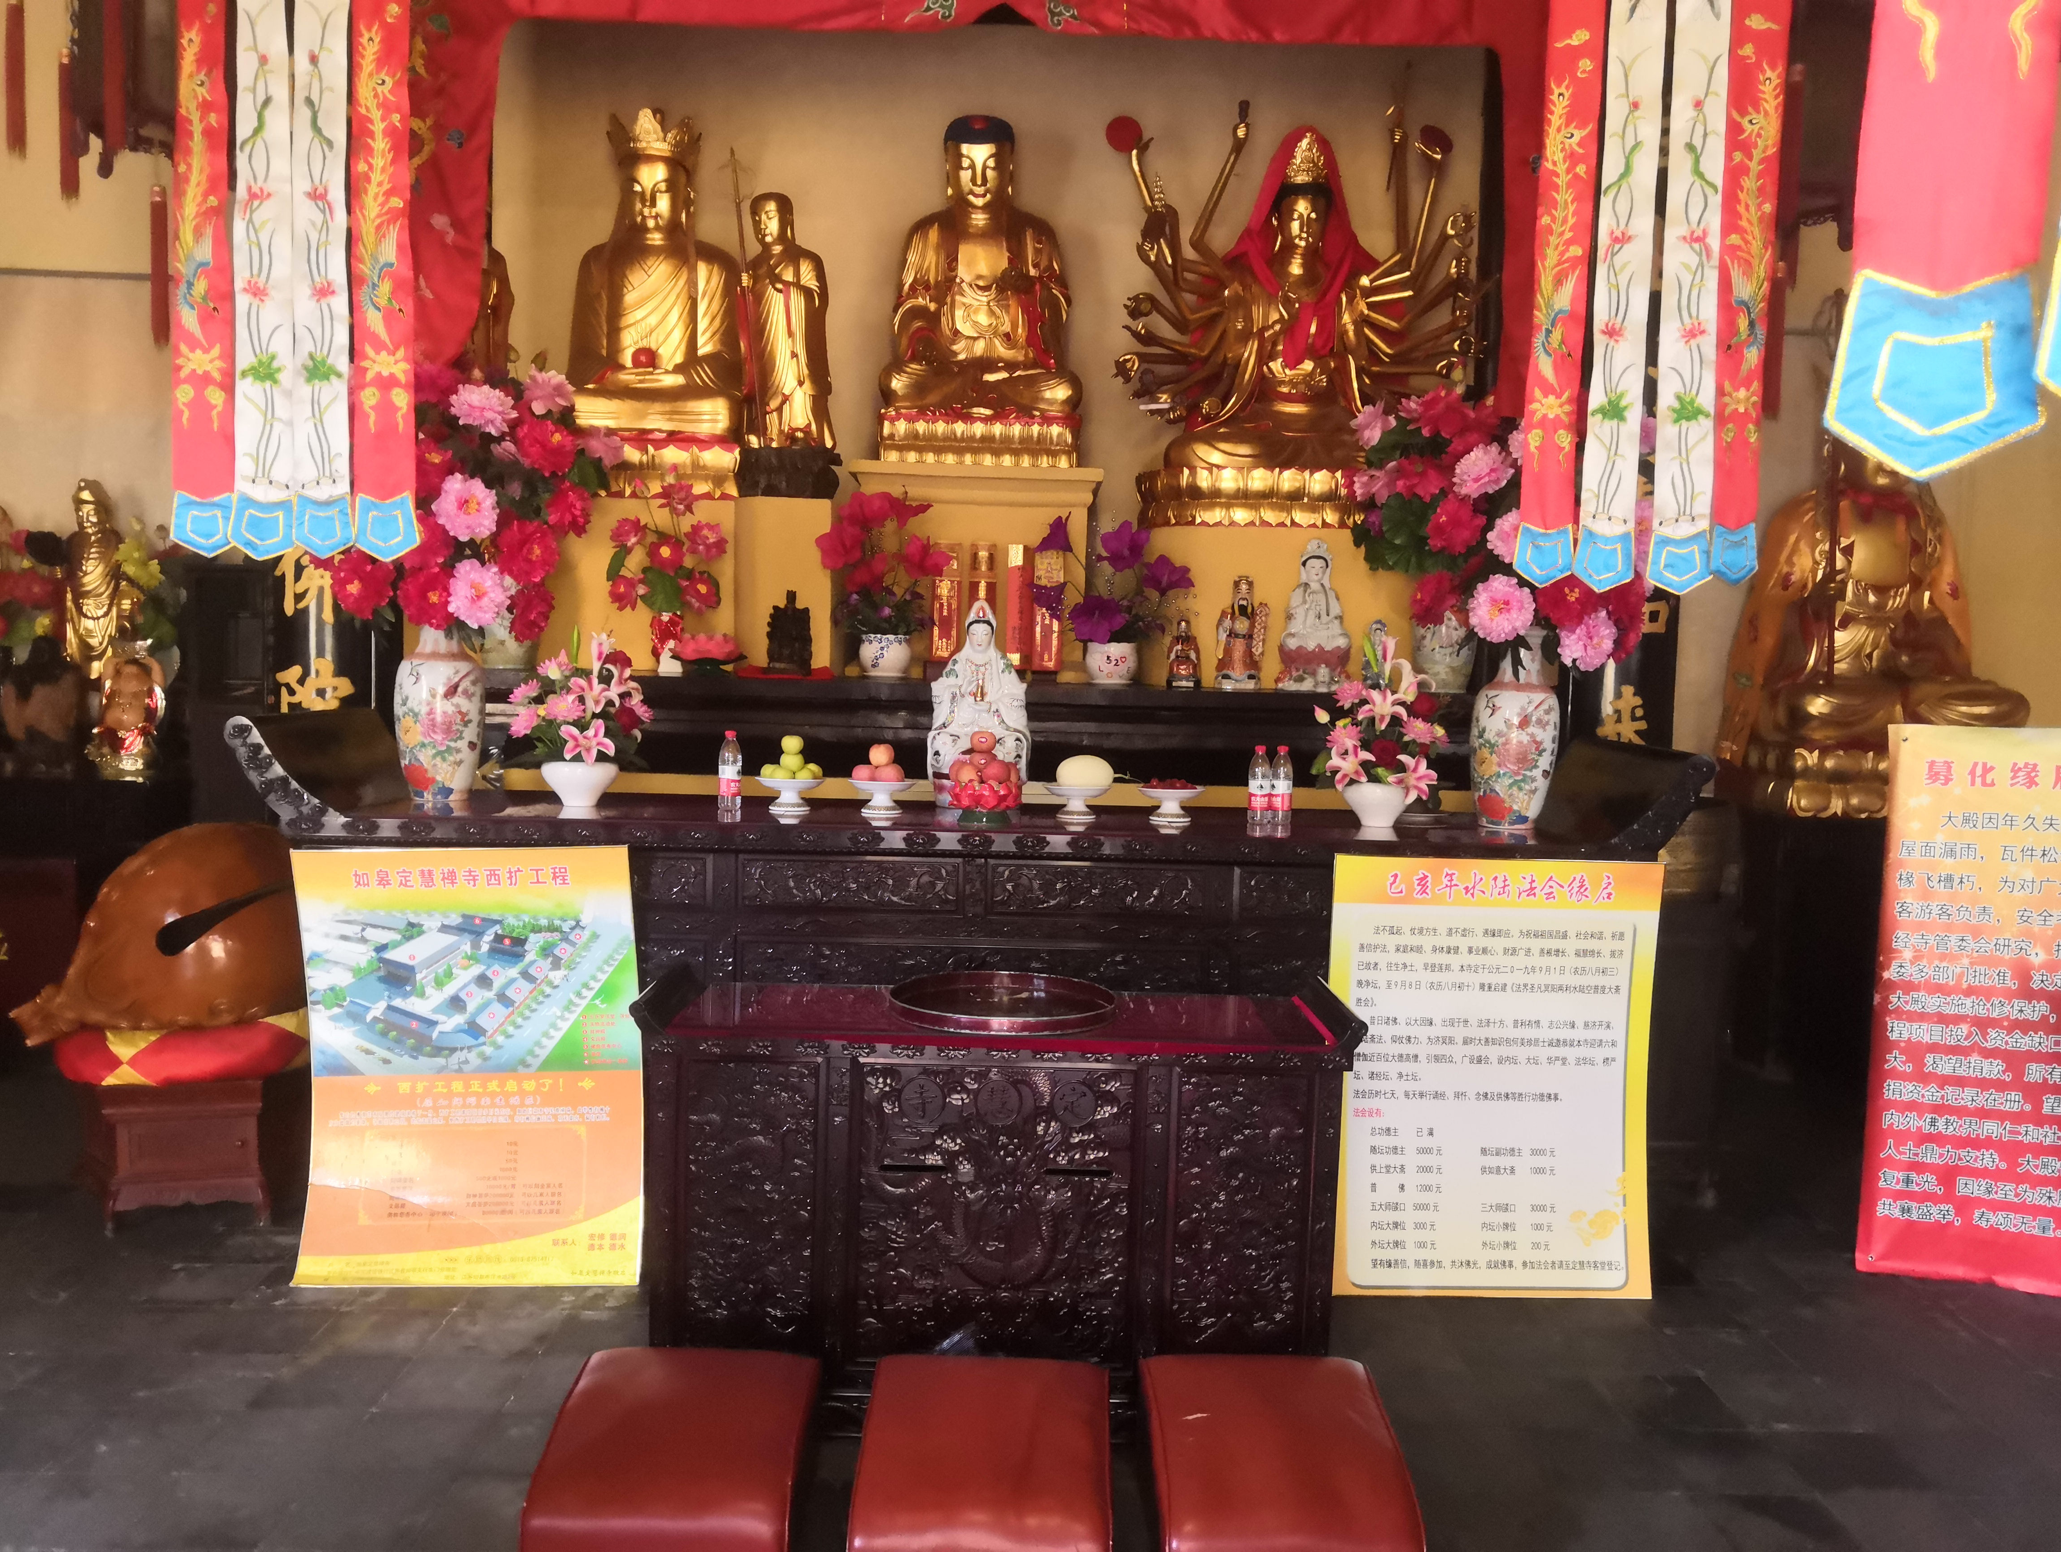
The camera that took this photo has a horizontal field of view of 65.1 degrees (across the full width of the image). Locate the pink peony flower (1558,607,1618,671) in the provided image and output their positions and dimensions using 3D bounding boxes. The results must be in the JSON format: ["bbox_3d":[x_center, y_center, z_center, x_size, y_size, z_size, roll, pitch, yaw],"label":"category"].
[{"bbox_3d":[1.607,-0.394,4.652,0.170,0.180,0.130,0,4,-17],"label":"pink peony flower"}]

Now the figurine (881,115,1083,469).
[{"bbox_3d":[-0.181,-1.754,5.838,0.750,1.300,0.600,1,4,-2],"label":"figurine"}]

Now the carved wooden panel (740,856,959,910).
[{"bbox_3d":[-0.487,0.292,4.380,0.592,0.149,0.030,1,4,-1],"label":"carved wooden panel"}]

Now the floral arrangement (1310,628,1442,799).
[{"bbox_3d":[1.023,-0.173,4.740,0.399,0.494,0.330,1,4,-1],"label":"floral arrangement"}]

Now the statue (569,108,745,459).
[{"bbox_3d":[-1.362,-1.796,5.888,0.643,1.286,0.520,2,4,-1],"label":"statue"}]

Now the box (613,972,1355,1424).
[{"bbox_3d":[-0.083,0.952,3.728,1.563,0.900,0.540,2,4,-1],"label":"box"}]

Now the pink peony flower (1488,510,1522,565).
[{"bbox_3d":[1.430,-0.712,4.800,0.173,0.168,0.120,2,4,14],"label":"pink peony flower"}]

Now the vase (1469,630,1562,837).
[{"bbox_3d":[1.413,-0.144,4.725,0.255,0.575,0.255,1,4,-2],"label":"vase"}]

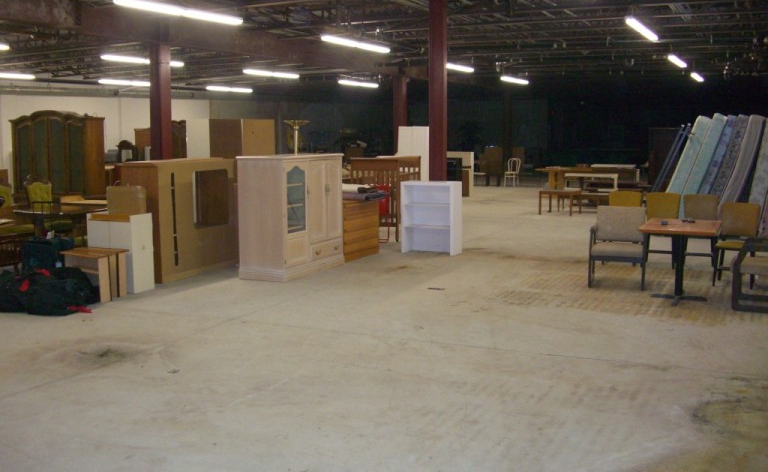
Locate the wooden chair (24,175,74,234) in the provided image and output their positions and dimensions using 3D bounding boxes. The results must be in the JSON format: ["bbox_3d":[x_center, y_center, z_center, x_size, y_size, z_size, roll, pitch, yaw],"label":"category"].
[{"bbox_3d":[-4.500,-0.241,11.354,0.600,1.070,0.570,6,9,40],"label":"wooden chair"}]

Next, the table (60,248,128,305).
[{"bbox_3d":[-2.946,0.397,8.569,0.560,0.475,0.420,4,8,27],"label":"table"}]

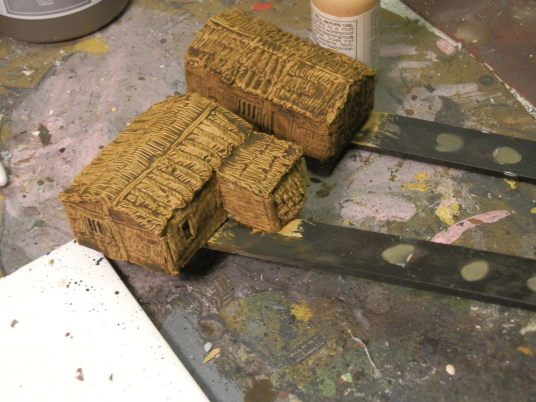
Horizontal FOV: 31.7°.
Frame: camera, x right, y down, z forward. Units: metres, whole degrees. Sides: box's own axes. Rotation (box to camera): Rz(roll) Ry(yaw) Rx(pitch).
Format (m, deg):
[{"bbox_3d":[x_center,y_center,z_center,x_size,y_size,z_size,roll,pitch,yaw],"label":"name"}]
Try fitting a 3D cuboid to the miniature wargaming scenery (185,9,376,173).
[{"bbox_3d":[0.005,-0.044,0.339,0.061,0.028,0.030,28,60,24],"label":"miniature wargaming scenery"}]

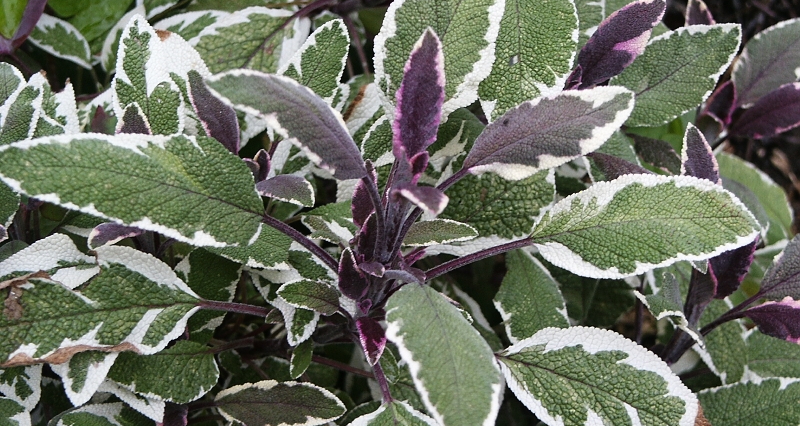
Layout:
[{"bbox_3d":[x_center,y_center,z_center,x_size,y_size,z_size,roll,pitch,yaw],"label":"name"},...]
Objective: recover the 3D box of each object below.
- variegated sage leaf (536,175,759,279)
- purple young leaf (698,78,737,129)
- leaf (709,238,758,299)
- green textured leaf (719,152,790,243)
[{"bbox_3d":[0.074,0.004,0.544,0.069,0.011,0.032,-4,60,7],"label":"variegated sage leaf"},{"bbox_3d":[0.120,-0.041,0.680,0.013,0.019,0.005,17,12,9],"label":"purple young leaf"},{"bbox_3d":[0.104,0.016,0.560,0.015,0.026,0.007,22,0,-3],"label":"leaf"},{"bbox_3d":[0.118,-0.005,0.610,0.047,0.010,0.025,44,55,9],"label":"green textured leaf"}]

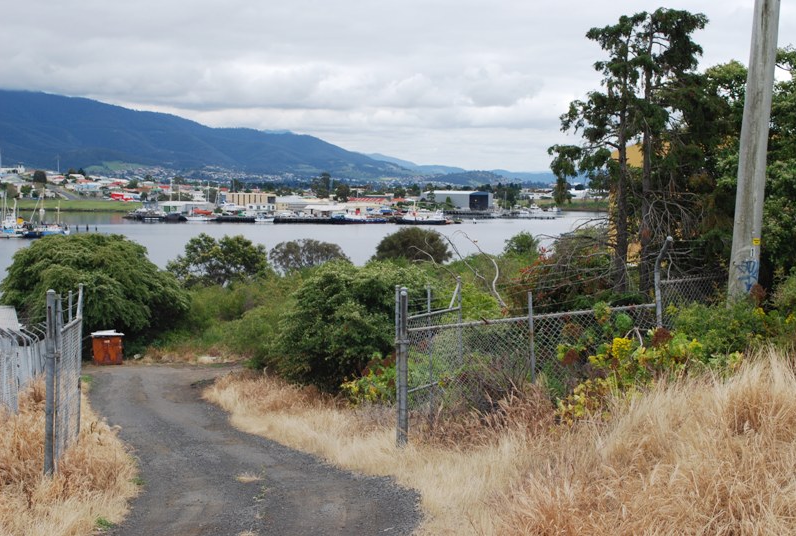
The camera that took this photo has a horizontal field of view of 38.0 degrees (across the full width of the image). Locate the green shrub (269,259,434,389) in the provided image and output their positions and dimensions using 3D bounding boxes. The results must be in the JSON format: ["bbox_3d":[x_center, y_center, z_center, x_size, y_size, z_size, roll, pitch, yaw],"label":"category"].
[{"bbox_3d":[-1.108,1.388,27.000,3.800,3.100,3.400,0,4,0],"label":"green shrub"}]

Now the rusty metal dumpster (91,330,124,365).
[{"bbox_3d":[-10.544,2.904,42.000,1.180,1.200,1.120,-1,5,-17],"label":"rusty metal dumpster"}]

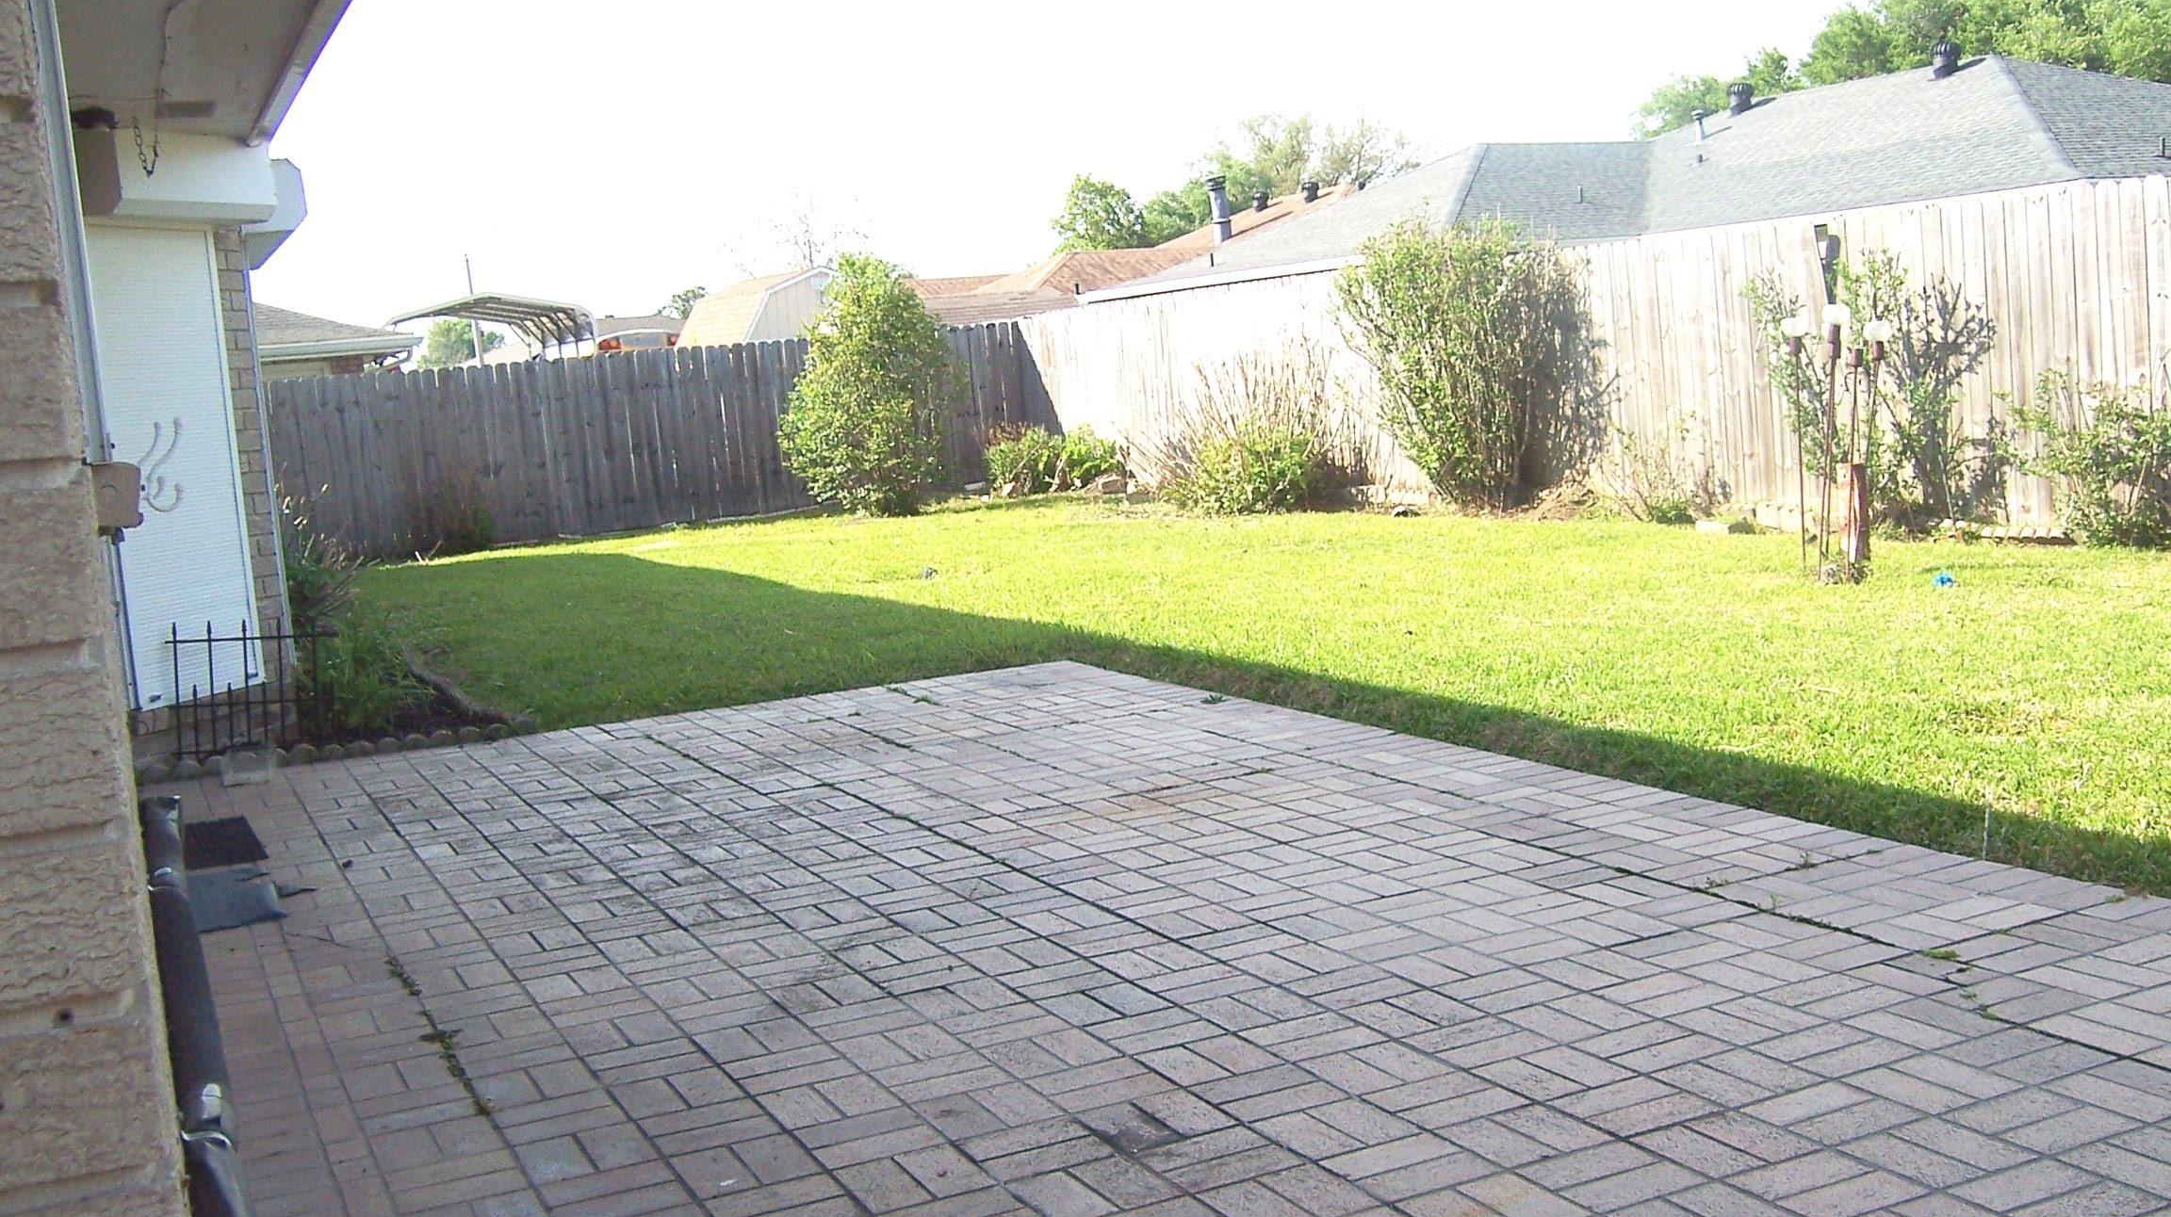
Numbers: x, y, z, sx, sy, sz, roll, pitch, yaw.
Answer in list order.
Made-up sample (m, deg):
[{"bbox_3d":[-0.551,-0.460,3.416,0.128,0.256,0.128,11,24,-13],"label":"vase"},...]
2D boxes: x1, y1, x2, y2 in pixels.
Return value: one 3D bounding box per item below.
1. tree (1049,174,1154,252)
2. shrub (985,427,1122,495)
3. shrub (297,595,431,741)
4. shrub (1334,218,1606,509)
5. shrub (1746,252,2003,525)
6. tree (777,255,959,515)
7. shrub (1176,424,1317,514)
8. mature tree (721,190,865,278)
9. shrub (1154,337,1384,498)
[{"bbox_3d":[0.672,-7.398,50.319,3.400,6.195,3.600,-7,7,-25],"label":"tree"},{"bbox_3d":[-0.329,-1.477,20.600,0.900,0.680,1.350,-7,7,-25],"label":"shrub"},{"bbox_3d":[-2.790,0.233,8.000,0.480,0.520,0.500,-7,7,-25],"label":"shrub"},{"bbox_3d":[2.754,-1.765,14.900,1.500,2.050,1.800,-7,7,-25],"label":"shrub"},{"bbox_3d":[4.472,-1.273,11.900,0.950,1.580,1.400,-7,7,-25],"label":"shrub"},{"bbox_3d":[-2.136,-2.237,20.600,1.650,2.500,1.700,-4,6,0],"label":"tree"},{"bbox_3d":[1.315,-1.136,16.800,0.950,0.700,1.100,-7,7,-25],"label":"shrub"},{"bbox_3d":[-6.544,-6.624,48.319,3.400,6.198,3.600,-7,7,-25],"label":"mature tree"},{"bbox_3d":[1.464,-1.577,17.100,1.200,1.300,1.800,-7,7,-25],"label":"shrub"}]

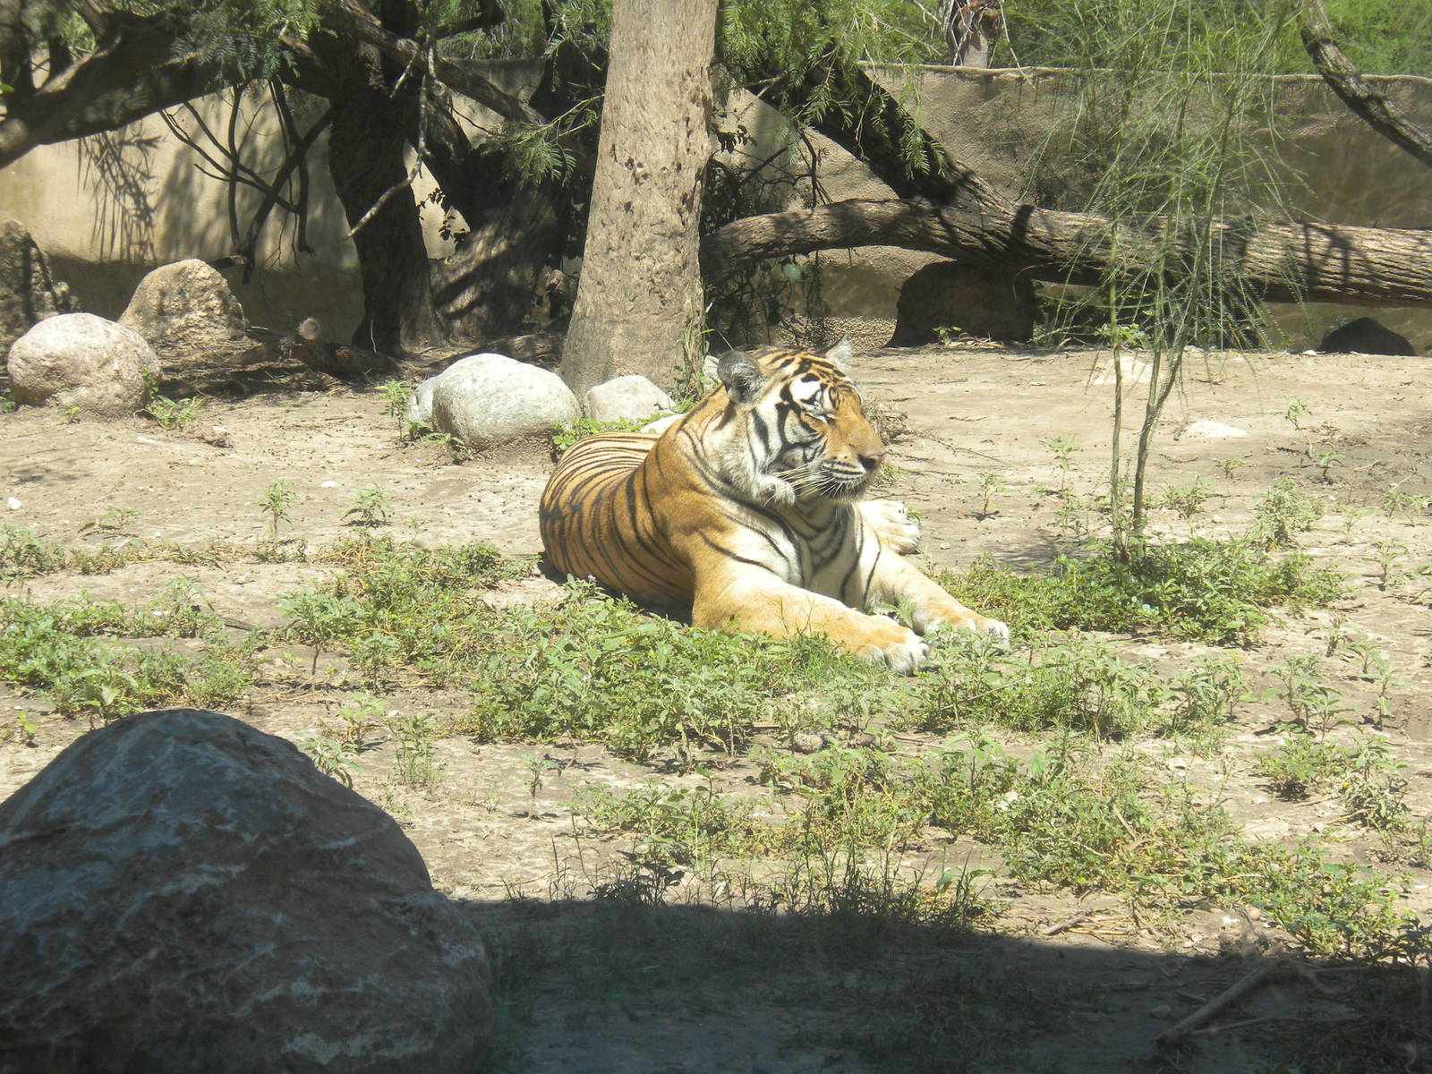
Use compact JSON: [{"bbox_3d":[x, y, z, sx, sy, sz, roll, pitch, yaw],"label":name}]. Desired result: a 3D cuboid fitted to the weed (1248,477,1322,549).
[{"bbox_3d":[1.460,-0.062,10.615,0.190,0.176,0.171,0,10,0],"label":"weed"}]

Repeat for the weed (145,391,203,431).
[{"bbox_3d":[-1.657,-0.385,12.659,0.188,0.110,0.160,0,10,0],"label":"weed"}]

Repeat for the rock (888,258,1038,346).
[{"bbox_3d":[0.870,-0.847,14.677,0.537,0.279,0.398,0,11,0],"label":"rock"}]

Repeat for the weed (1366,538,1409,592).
[{"bbox_3d":[1.624,0.068,10.006,0.105,0.129,0.095,0,10,0],"label":"weed"}]

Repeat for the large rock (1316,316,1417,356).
[{"bbox_3d":[2.308,-0.736,14.715,0.340,0.150,0.290,0,9,0],"label":"large rock"}]

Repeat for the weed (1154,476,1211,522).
[{"bbox_3d":[1.289,-0.114,11.431,0.161,0.104,0.137,0,11,0],"label":"weed"}]

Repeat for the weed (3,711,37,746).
[{"bbox_3d":[-1.496,0.408,8.896,0.072,0.064,0.058,0,11,0],"label":"weed"}]

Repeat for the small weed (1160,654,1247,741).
[{"bbox_3d":[0.991,0.326,8.411,0.177,0.170,0.151,0,10,0],"label":"small weed"}]

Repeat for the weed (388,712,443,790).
[{"bbox_3d":[-0.622,0.434,8.550,0.116,0.148,0.098,0,11,0],"label":"weed"}]

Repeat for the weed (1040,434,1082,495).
[{"bbox_3d":[0.942,-0.195,11.299,0.110,0.150,0.105,0,9,0],"label":"weed"}]

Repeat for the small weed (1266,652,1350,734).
[{"bbox_3d":[1.172,0.300,8.157,0.165,0.155,0.150,0,9,0],"label":"small weed"}]

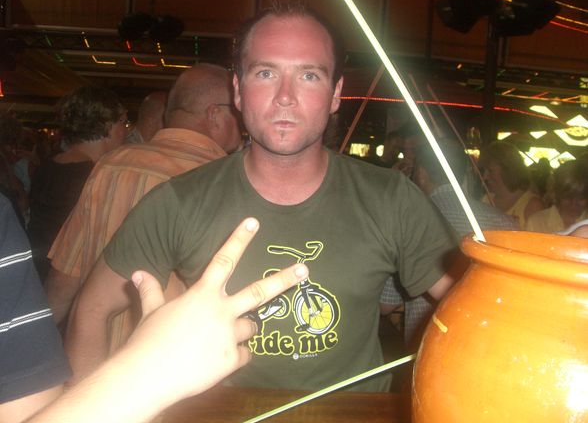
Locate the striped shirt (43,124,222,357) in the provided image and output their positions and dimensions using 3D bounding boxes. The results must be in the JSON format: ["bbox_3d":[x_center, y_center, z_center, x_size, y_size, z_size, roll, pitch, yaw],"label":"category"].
[{"bbox_3d":[-0.345,0.120,1.740,0.540,0.700,0.360,6,9,37],"label":"striped shirt"}]

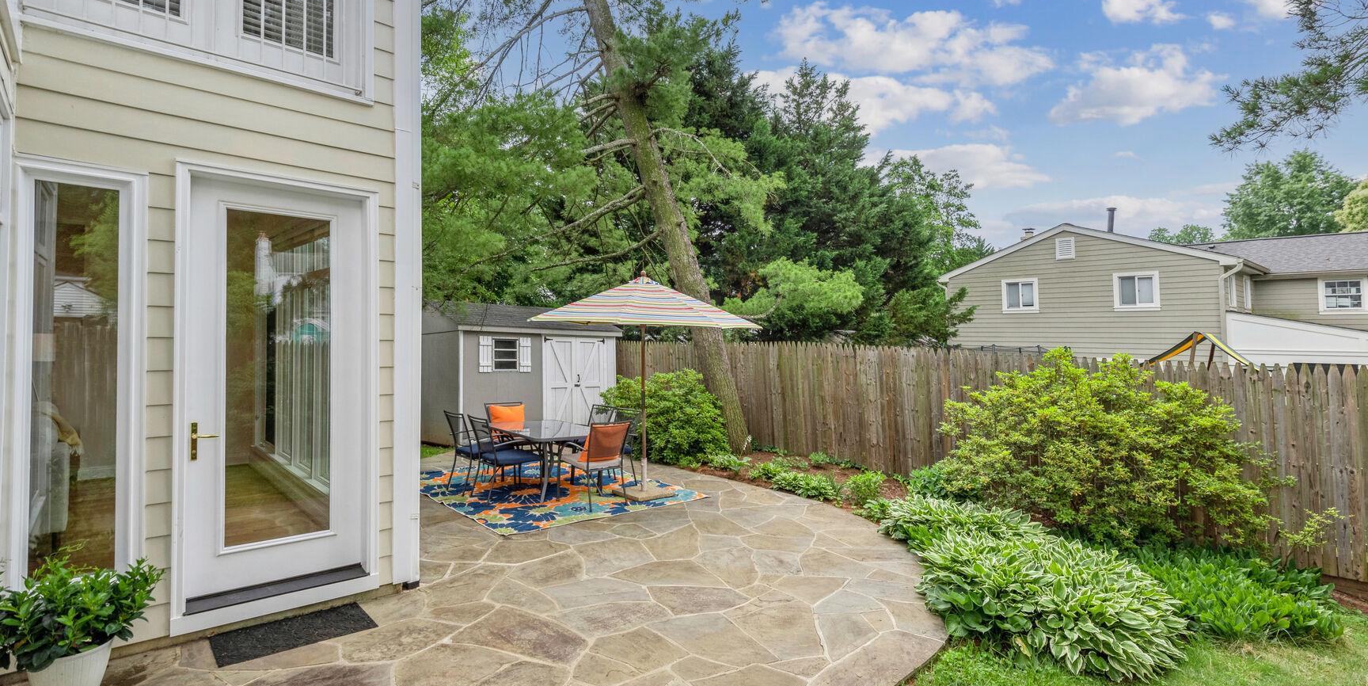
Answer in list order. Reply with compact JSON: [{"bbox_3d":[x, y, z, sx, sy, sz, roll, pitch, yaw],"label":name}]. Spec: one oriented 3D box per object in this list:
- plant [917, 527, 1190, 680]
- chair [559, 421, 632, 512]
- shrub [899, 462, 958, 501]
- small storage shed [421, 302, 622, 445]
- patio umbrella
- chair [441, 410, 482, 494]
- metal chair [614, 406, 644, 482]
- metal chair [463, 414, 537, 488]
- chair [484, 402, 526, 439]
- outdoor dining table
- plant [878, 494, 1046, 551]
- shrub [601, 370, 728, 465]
[{"bbox_3d":[2.146,1.574,3.811,1.220,0.460,1.200,0,-1,12],"label":"plant"},{"bbox_3d":[-1.000,1.298,6.712,0.600,0.925,0.680,1,-2,-45],"label":"chair"},{"bbox_3d":[2.880,1.634,7.099,0.780,0.420,0.720,0,-1,18],"label":"shrub"},{"bbox_3d":[-3.765,0.521,13.310,3.600,2.750,3.450,1,-1,-41],"label":"small storage shed"},{"bbox_3d":[-0.455,0.472,6.964,2.700,2.560,2.700,0,-1,0],"label":"patio umbrella"},{"bbox_3d":[-2.460,1.286,7.294,0.670,0.940,0.570,1,-1,-43],"label":"chair"},{"bbox_3d":[-0.961,1.315,7.583,0.680,0.925,0.600,1,-1,-42],"label":"metal chair"},{"bbox_3d":[-2.076,1.308,7.037,0.680,0.925,0.600,1,-1,-41],"label":"metal chair"},{"bbox_3d":[-2.290,1.296,8.054,0.580,0.940,0.660,1,-1,-37],"label":"chair"},{"bbox_3d":[-1.649,1.397,7.328,1.000,0.720,1.620,1,-1,-38],"label":"outdoor dining table"},{"bbox_3d":[2.420,1.540,5.280,1.360,0.380,0.820,0,-1,9],"label":"plant"},{"bbox_3d":[-0.305,1.102,9.636,1.980,1.370,1.650,0,-1,26],"label":"shrub"}]

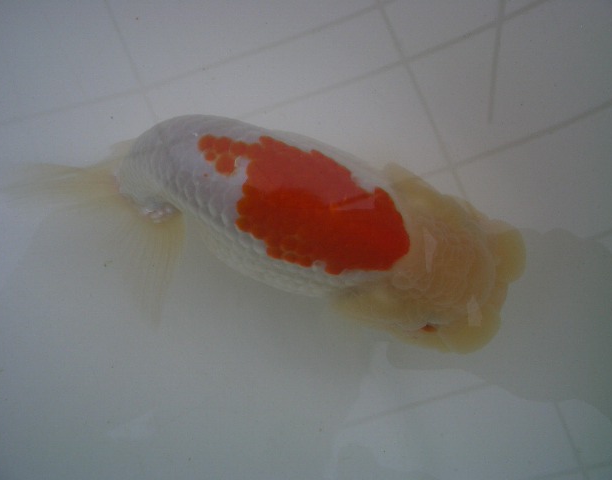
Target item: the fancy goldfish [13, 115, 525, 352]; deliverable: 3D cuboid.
[{"bbox_3d":[-0.014,0.002,0.228,0.167,0.057,0.067,17,70,6],"label":"fancy goldfish"}]

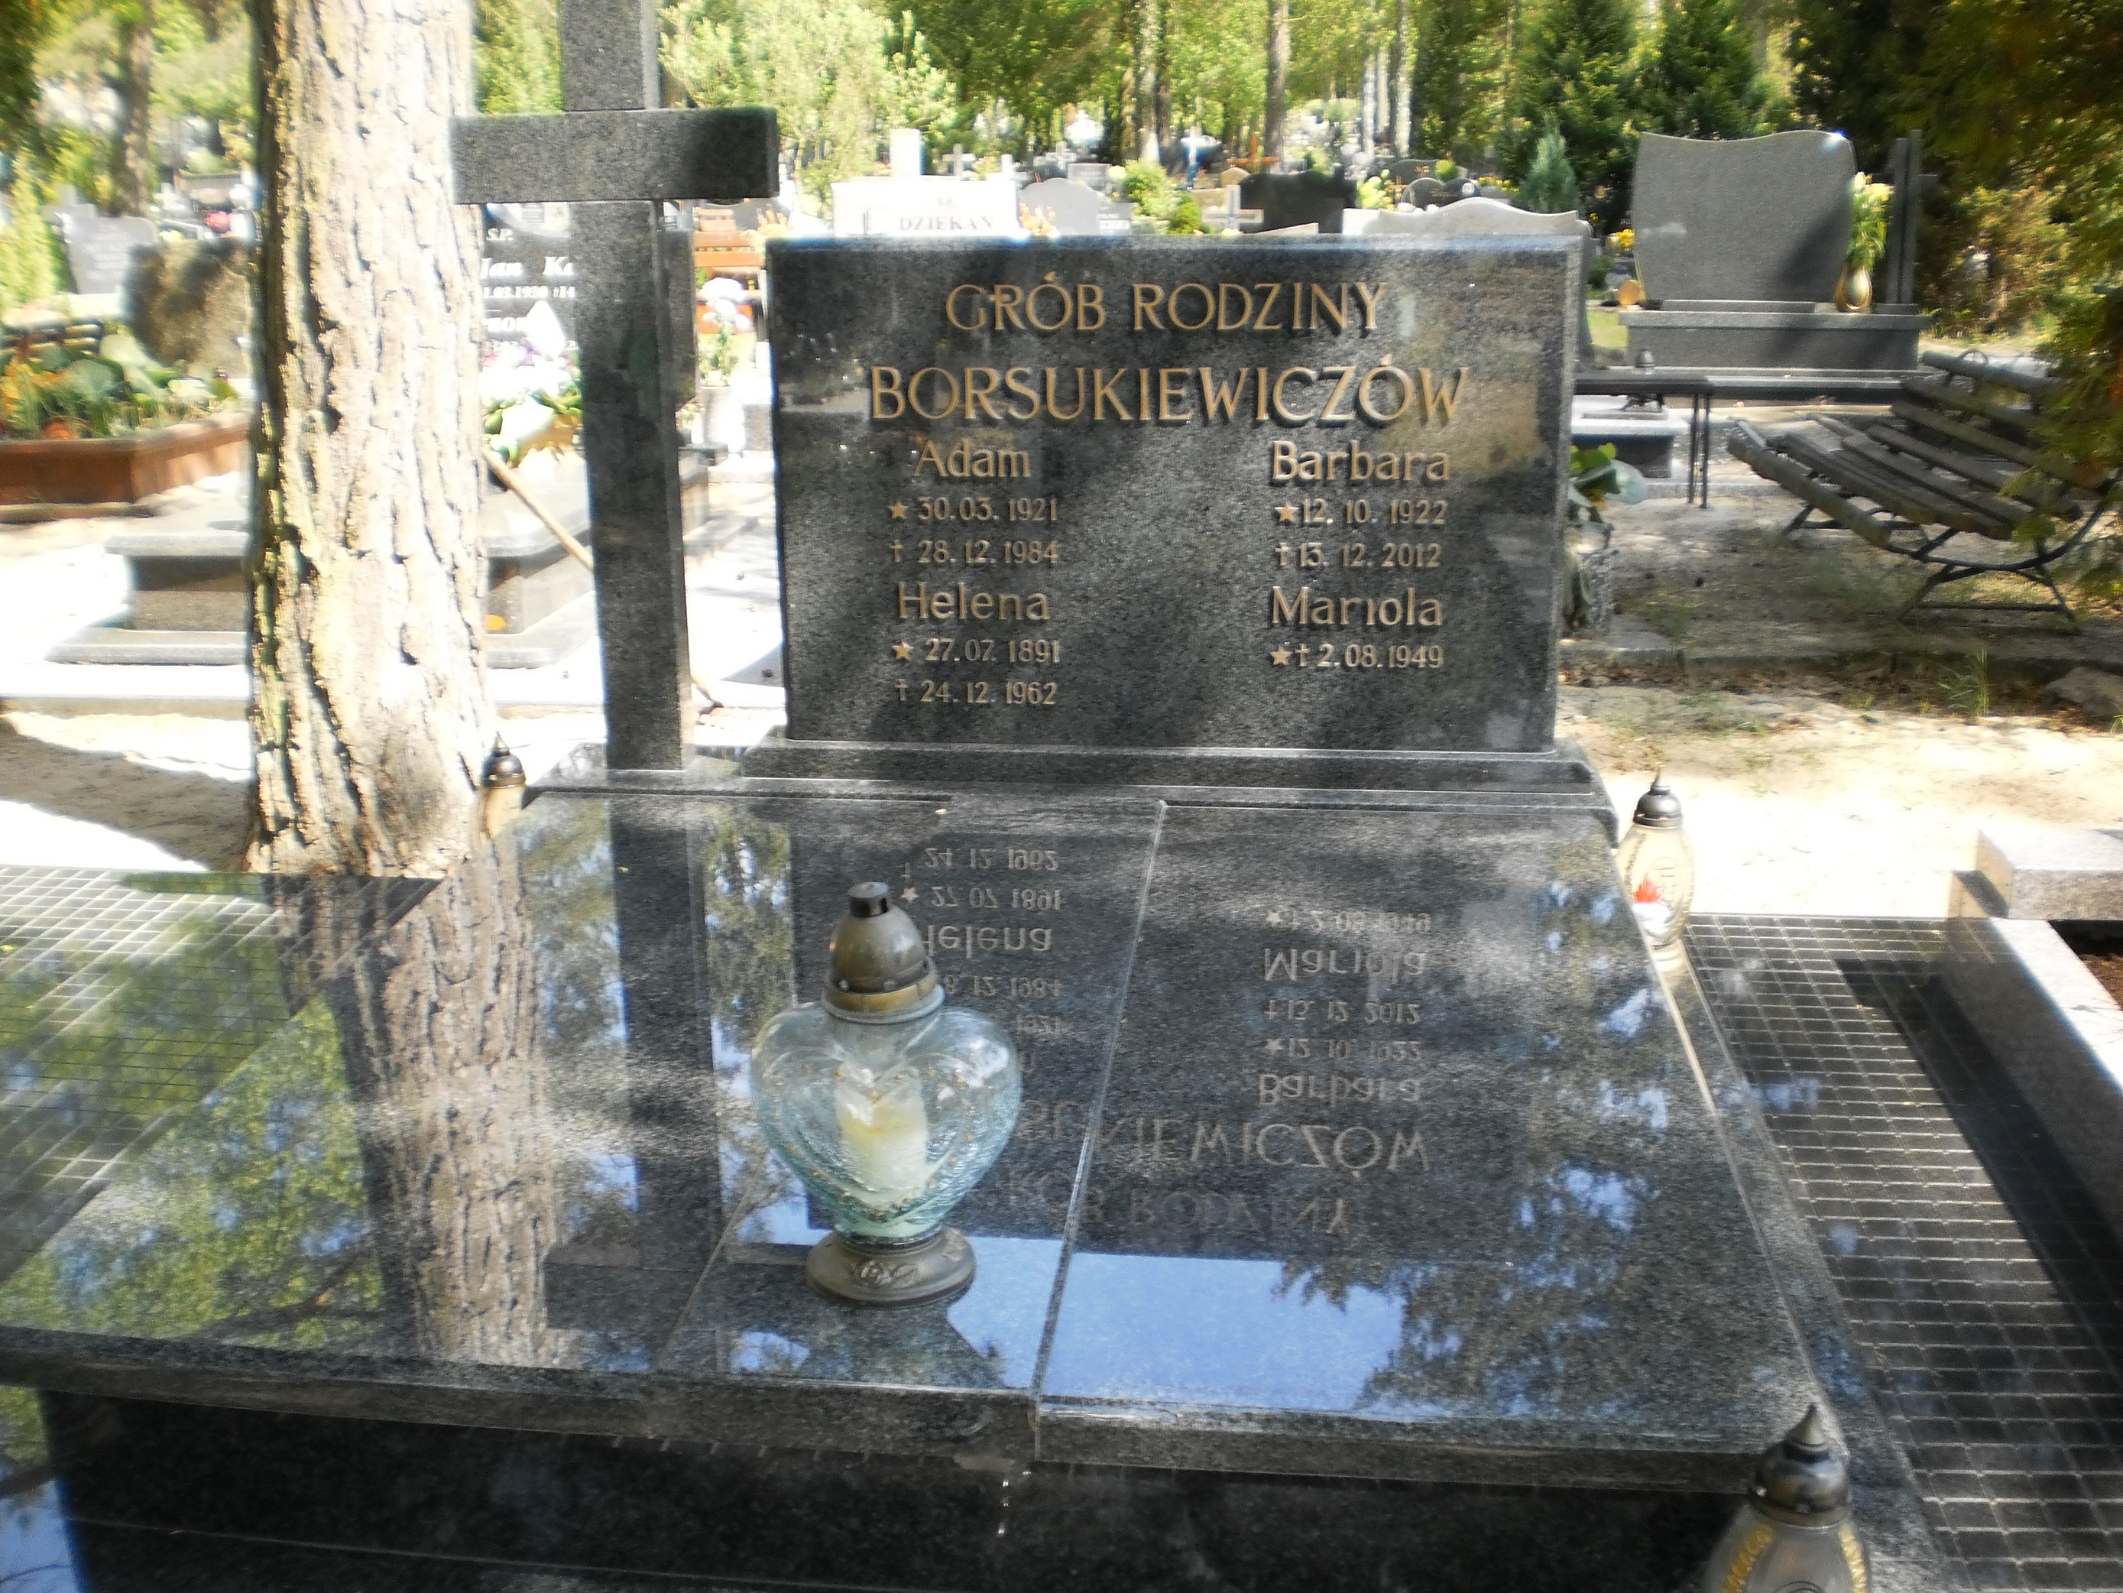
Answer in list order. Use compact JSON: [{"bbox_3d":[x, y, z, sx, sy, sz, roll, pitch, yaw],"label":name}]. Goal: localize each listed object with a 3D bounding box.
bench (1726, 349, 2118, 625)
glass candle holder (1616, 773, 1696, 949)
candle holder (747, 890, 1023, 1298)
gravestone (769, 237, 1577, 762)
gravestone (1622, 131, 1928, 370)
[{"bbox_3d":[2.859,-1.091,7.471,0.707,0.683,1.758,0,17,1],"label":"bench"},{"bbox_3d":[0.856,0.099,3.181,0.114,0.266,0.114,1,18,6],"label":"glass candle holder"},{"bbox_3d":[-0.155,0.248,1.938,0.240,0.367,0.155,1,18,6],"label":"candle holder"},{"bbox_3d":[0.158,-0.445,3.293,1.170,0.740,0.100,1,18,6],"label":"gravestone"},{"bbox_3d":[3.430,-2.630,10.649,1.431,1.091,0.380,1,18,6],"label":"gravestone"}]

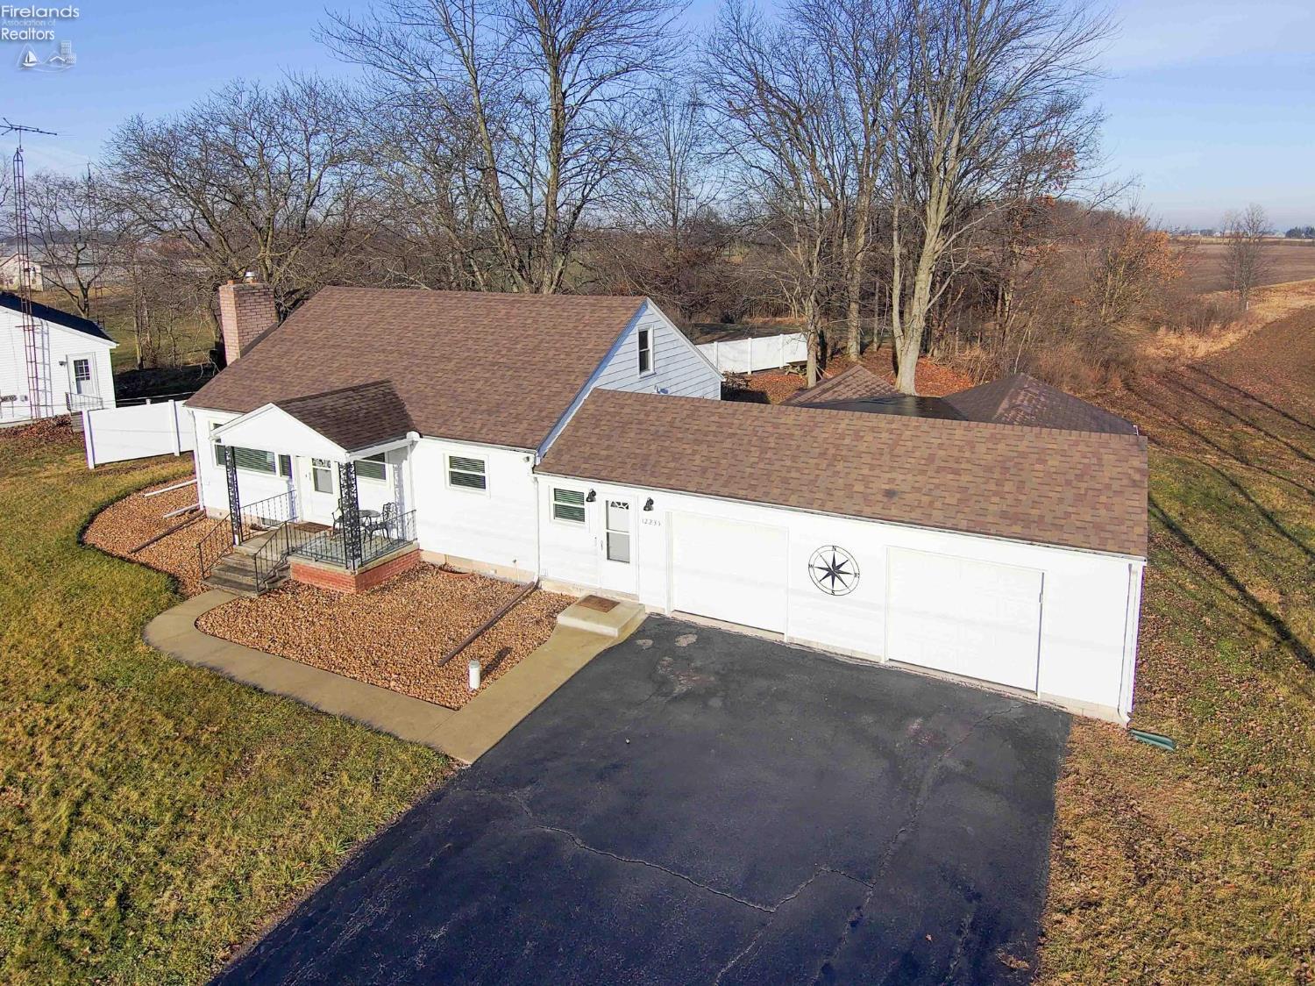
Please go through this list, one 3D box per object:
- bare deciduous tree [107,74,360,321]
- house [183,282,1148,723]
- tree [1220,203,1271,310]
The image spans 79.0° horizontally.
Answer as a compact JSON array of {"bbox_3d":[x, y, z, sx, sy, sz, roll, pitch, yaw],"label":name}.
[{"bbox_3d":[-29.317,-19.094,55.370,17.325,17.907,16.603,-9,19,-25],"label":"bare deciduous tree"},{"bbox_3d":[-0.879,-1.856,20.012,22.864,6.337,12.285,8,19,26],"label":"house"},{"bbox_3d":[63.723,-25.607,86.402,5.343,10.882,5.120,11,21,34],"label":"tree"}]

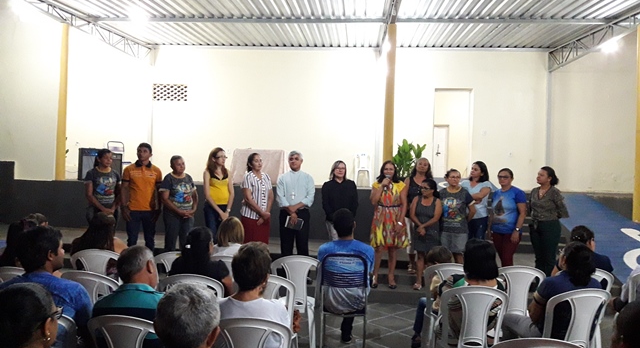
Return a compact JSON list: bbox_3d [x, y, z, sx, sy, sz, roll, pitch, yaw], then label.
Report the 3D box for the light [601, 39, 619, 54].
[{"bbox_3d":[6.106,-2.684,10.900,0.340,0.300,0.340,1,0,0],"label":"light"}]

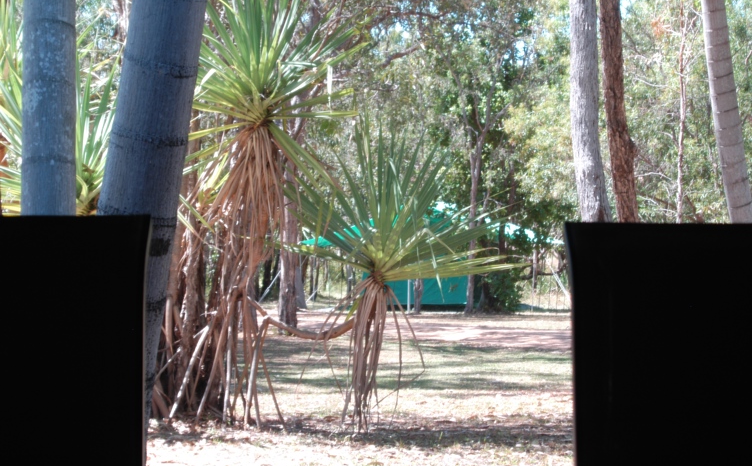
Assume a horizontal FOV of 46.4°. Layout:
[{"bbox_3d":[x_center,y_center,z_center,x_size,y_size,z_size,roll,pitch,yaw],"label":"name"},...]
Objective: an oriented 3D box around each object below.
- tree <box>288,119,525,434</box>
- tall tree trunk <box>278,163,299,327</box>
[{"bbox_3d":[0.264,0.390,8.400,2.250,2.980,2.100,1,-1,0],"label":"tree"},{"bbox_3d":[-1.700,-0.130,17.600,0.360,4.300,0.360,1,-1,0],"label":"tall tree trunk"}]

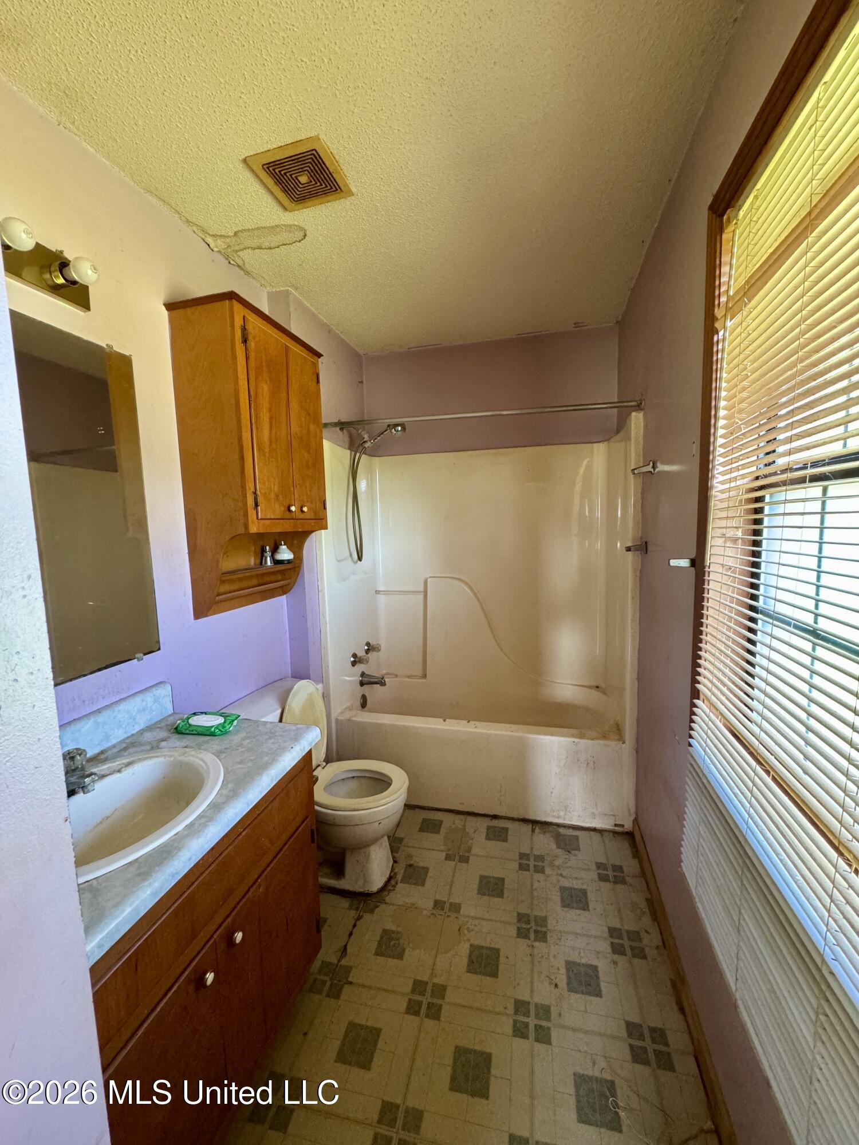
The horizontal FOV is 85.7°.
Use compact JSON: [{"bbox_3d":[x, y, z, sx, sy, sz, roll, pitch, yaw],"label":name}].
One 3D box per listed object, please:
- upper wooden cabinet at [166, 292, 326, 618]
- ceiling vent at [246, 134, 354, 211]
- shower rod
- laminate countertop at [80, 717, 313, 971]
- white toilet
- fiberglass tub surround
[{"bbox_3d":[-0.659,-0.399,1.836,0.264,1.062,0.596,0,7,14],"label":"upper wooden cabinet"},{"bbox_3d":[-0.380,-1.165,1.372,0.232,0.020,0.227,0,7,14],"label":"ceiling vent"},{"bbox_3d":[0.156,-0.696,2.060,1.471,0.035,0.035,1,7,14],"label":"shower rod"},{"bbox_3d":[-0.707,0.545,1.061,0.551,0.054,0.882,0,7,14],"label":"laminate countertop"},{"bbox_3d":[-0.417,0.846,1.893,0.682,0.767,0.511,0,7,14],"label":"white toilet"},{"bbox_3d":[0.269,0.222,2.503,1.478,1.829,0.721,0,7,14],"label":"fiberglass tub surround"}]

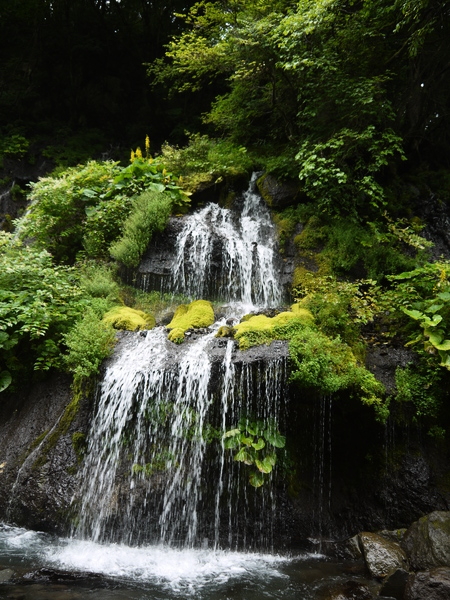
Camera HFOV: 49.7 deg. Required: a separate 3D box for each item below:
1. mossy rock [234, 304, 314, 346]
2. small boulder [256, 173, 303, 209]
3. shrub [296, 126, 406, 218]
[{"bbox_3d":[0.785,0.405,7.700,1.230,0.620,0.850,1,-3,0],"label":"mossy rock"},{"bbox_3d":[1.109,-2.189,9.700,0.920,0.700,0.800,1,-3,0],"label":"small boulder"},{"bbox_3d":[2.476,-2.496,9.500,2.100,1.750,1.600,1,-3,0],"label":"shrub"}]

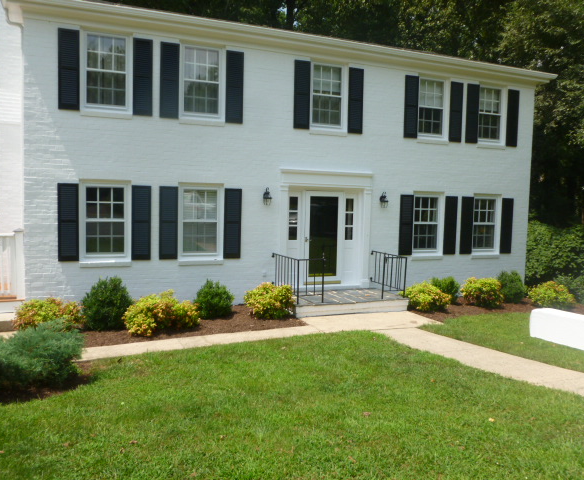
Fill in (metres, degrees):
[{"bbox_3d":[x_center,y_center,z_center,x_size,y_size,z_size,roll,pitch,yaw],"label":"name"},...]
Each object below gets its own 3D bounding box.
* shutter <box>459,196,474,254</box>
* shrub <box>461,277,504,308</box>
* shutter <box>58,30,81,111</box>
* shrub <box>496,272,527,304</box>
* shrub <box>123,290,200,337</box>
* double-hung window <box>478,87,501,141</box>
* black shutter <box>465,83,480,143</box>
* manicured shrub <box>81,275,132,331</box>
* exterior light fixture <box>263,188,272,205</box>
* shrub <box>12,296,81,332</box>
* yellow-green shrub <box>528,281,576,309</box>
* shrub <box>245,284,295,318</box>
[{"bbox_3d":[4.313,-0.344,12.785,0.355,1.413,0.040,0,4,-22],"label":"shutter"},{"bbox_3d":[4.339,1.157,11.826,0.940,0.667,0.846,0,4,-22],"label":"shrub"},{"bbox_3d":[-3.981,-3.037,9.256,0.355,1.418,0.040,0,4,-22],"label":"shutter"},{"bbox_3d":[5.261,1.101,12.427,0.733,0.752,0.714,0,4,-22],"label":"shrub"},{"bbox_3d":[-2.117,1.118,8.216,1.220,0.606,0.950,0,4,-22],"label":"shrub"},{"bbox_3d":[4.935,-3.143,12.878,0.780,1.340,0.100,0,4,-22],"label":"double-hung window"},{"bbox_3d":[4.401,-3.066,12.632,0.355,1.418,0.040,0,4,-22],"label":"black shutter"},{"bbox_3d":[-3.183,1.035,8.937,0.808,0.827,0.790,0,4,-22],"label":"manicured shrub"},{"bbox_3d":[-0.519,-0.902,10.671,0.165,0.348,0.207,0,4,-22],"label":"exterior light fixture"},{"bbox_3d":[-4.114,1.214,8.795,1.143,0.525,1.031,0,4,-22],"label":"shrub"},{"bbox_3d":[5.751,1.184,11.397,1.000,0.567,0.920,0,4,-22],"label":"yellow-green shrub"},{"bbox_3d":[-0.448,1.137,10.048,1.012,0.656,0.937,1,4,0],"label":"shrub"}]

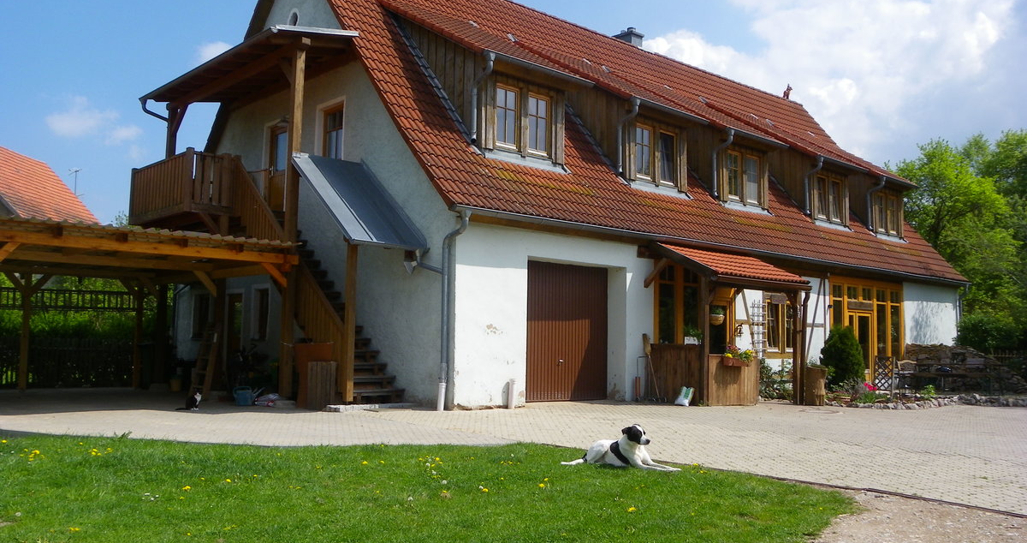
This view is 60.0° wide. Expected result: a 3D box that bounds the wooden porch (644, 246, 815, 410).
[{"bbox_3d":[4.218,1.013,17.245,3.400,3.060,1.690,5,-6,-42],"label":"wooden porch"}]

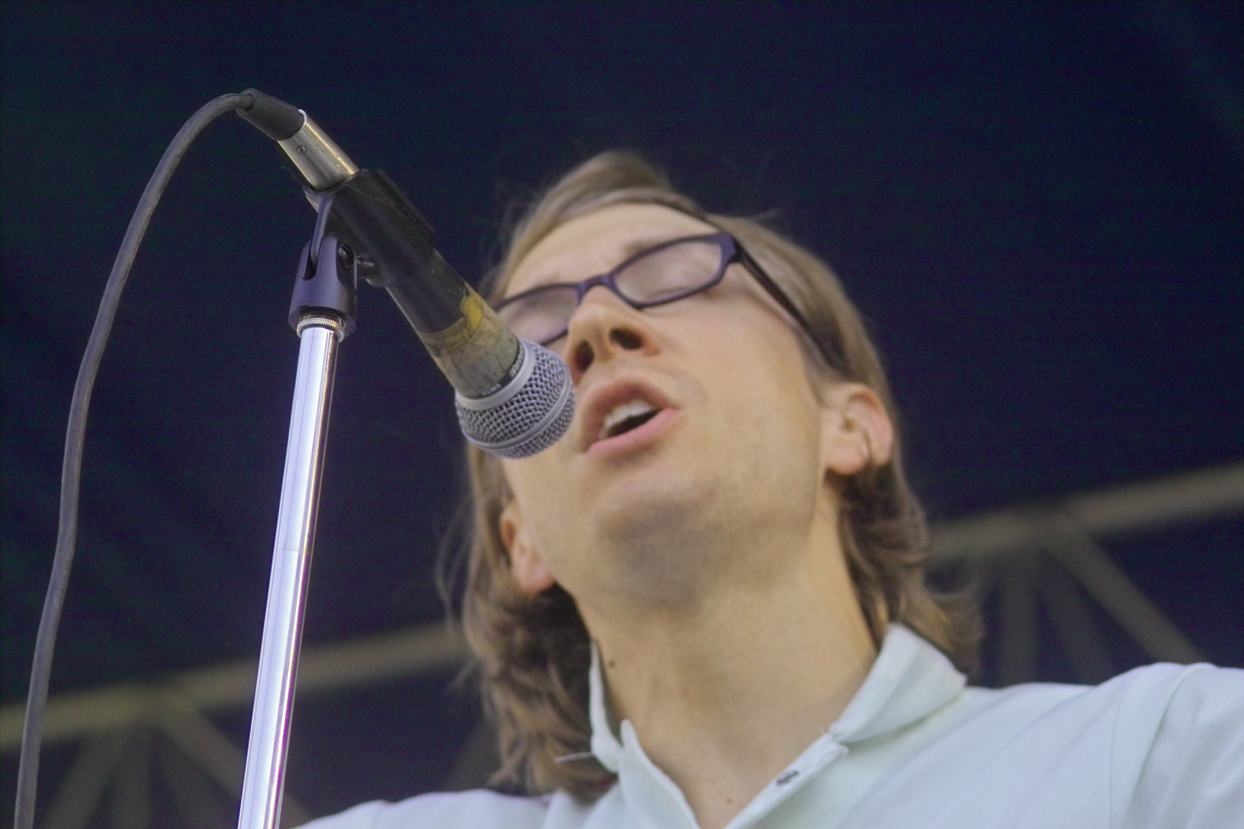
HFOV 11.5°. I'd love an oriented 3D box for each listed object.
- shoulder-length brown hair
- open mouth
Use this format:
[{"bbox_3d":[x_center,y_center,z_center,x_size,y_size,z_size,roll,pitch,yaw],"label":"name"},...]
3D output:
[{"bbox_3d":[0.033,0.026,2.700,0.215,0.250,0.200,-21,-46,9],"label":"shoulder-length brown hair"},{"bbox_3d":[0.003,0.003,2.605,0.033,0.017,0.018,-21,-46,9],"label":"open mouth"}]

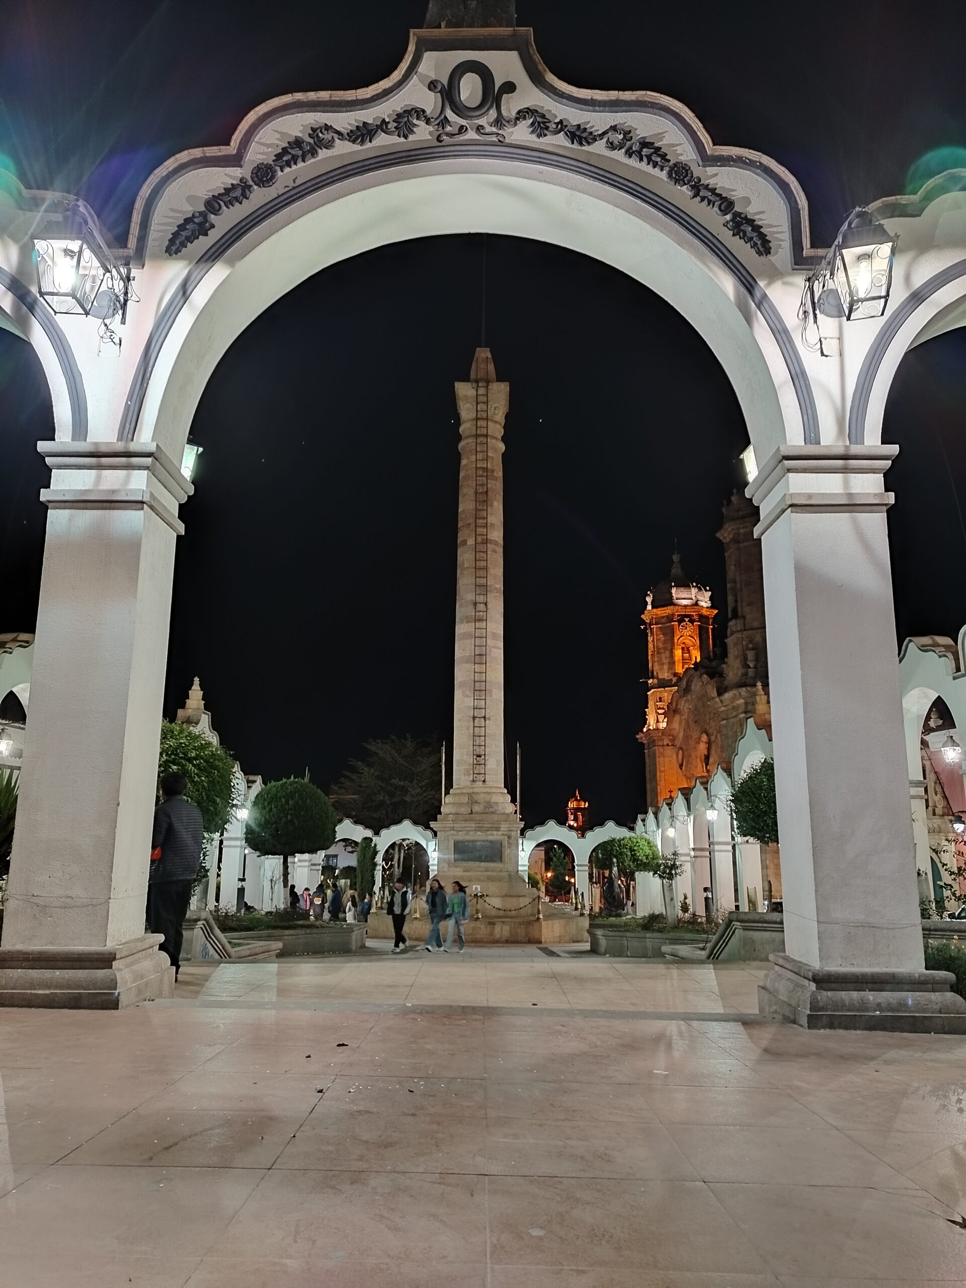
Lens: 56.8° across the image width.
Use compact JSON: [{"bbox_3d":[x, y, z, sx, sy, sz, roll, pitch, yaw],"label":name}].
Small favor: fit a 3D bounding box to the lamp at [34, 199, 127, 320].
[{"bbox_3d":[-2.694,-2.496,6.172,0.380,0.800,1.000,0,-11,1],"label":"lamp"}]

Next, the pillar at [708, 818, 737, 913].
[{"bbox_3d":[9.587,9.240,35.616,0.840,4.200,0.840,0,-11,1],"label":"pillar"}]

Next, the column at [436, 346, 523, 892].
[{"bbox_3d":[-0.040,-1.179,26.740,2.650,16.700,2.650,0,-11,1],"label":"column"}]

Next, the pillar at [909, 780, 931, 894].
[{"bbox_3d":[9.862,4.908,20.262,0.840,3.750,0.840,0,-11,1],"label":"pillar"}]

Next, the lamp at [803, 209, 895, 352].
[{"bbox_3d":[2.466,-2.433,6.122,0.380,0.820,1.000,1,-11,-2],"label":"lamp"}]

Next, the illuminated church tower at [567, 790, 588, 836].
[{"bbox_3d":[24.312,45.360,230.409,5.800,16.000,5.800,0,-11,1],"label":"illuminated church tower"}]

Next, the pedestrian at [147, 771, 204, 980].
[{"bbox_3d":[-2.651,1.977,7.681,0.520,1.740,0.360,4,-12,-18],"label":"pedestrian"}]

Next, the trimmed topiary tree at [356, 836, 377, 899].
[{"bbox_3d":[-5.905,11.675,44.626,1.080,4.100,1.080,0,-11,1],"label":"trimmed topiary tree"}]

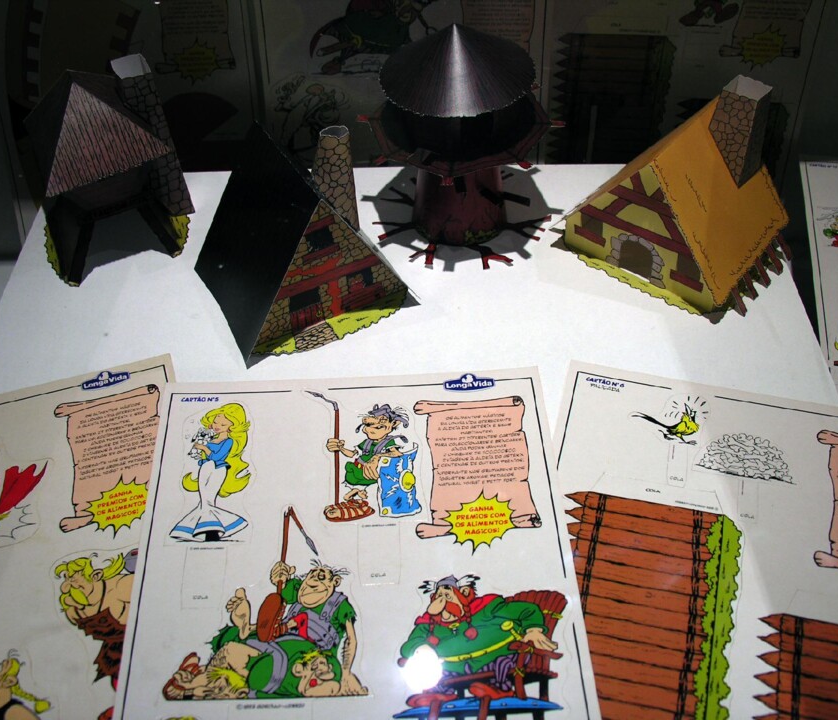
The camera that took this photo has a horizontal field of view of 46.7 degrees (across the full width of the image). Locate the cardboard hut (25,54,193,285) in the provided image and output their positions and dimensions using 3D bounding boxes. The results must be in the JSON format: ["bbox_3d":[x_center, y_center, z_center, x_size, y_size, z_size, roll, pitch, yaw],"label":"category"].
[{"bbox_3d":[-0.198,-0.124,0.602,0.098,0.106,0.090,-21,51,-16],"label":"cardboard hut"}]

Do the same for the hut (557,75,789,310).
[{"bbox_3d":[0.160,-0.111,0.575,0.132,0.107,0.097,30,56,25],"label":"hut"}]

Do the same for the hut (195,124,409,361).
[{"bbox_3d":[-0.069,-0.078,0.557,0.113,0.105,0.096,-23,51,-17],"label":"hut"}]

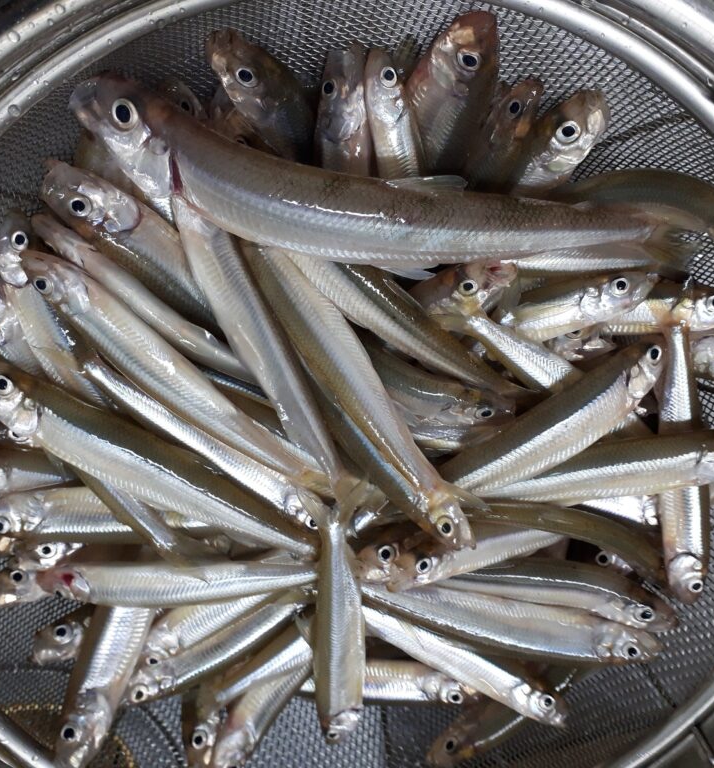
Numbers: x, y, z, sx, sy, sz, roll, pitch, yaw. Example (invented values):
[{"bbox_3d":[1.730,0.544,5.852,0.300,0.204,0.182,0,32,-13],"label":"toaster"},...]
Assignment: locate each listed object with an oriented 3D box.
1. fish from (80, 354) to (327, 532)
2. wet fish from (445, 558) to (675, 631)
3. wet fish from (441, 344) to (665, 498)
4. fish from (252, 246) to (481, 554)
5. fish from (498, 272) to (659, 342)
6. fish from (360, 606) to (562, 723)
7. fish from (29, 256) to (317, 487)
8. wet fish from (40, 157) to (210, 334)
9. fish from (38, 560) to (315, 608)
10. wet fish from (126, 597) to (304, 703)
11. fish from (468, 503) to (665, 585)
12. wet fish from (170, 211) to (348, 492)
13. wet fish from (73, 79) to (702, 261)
[{"bbox_3d":[-0.043,0.017,0.224,0.096,0.009,0.012,40,78,-21],"label":"fish"},{"bbox_3d":[0.060,0.073,0.272,0.097,0.013,0.017,9,124,-2],"label":"wet fish"},{"bbox_3d":[0.052,0.018,0.251,0.096,0.013,0.018,-36,121,18],"label":"wet fish"},{"bbox_3d":[0.001,0.000,0.215,0.016,0.013,0.128,-47,114,-28],"label":"fish"},{"bbox_3d":[0.042,-0.016,0.241,0.093,0.013,0.017,-13,105,11],"label":"fish"},{"bbox_3d":[0.026,0.081,0.241,0.086,0.009,0.014,30,90,0],"label":"fish"},{"bbox_3d":[-0.043,0.001,0.213,0.106,0.011,0.014,41,81,-24],"label":"fish"},{"bbox_3d":[-0.040,-0.020,0.229,0.112,0.015,0.021,44,69,-28],"label":"wet fish"},{"bbox_3d":[-0.051,0.063,0.254,0.093,0.012,0.015,0,90,-7],"label":"fish"},{"bbox_3d":[-0.039,0.078,0.237,0.067,0.007,0.011,-27,73,-9],"label":"wet fish"},{"bbox_3d":[0.052,0.049,0.238,0.087,0.011,0.015,16,140,2],"label":"fish"},{"bbox_3d":[-0.024,-0.009,0.209,0.016,0.011,0.113,-22,114,9],"label":"wet fish"},{"bbox_3d":[0.014,-0.045,0.206,0.159,0.019,0.030,11,106,-11],"label":"wet fish"}]

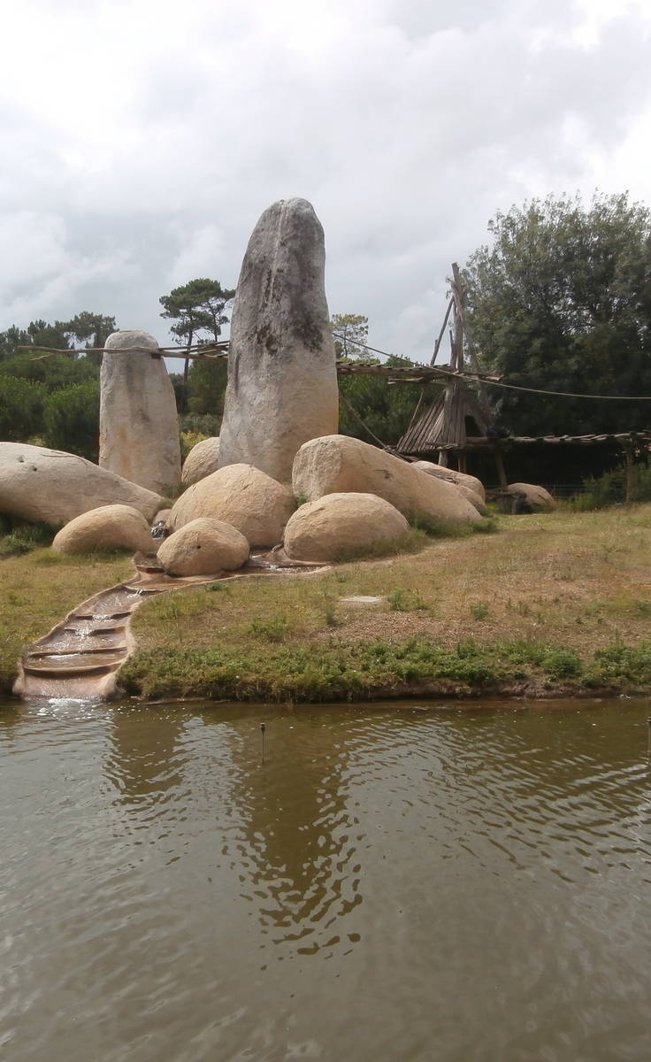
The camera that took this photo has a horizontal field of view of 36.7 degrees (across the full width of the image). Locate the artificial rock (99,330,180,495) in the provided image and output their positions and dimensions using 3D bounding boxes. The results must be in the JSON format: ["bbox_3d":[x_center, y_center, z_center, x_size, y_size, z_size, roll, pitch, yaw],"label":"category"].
[{"bbox_3d":[-5.111,-3.118,27.000,2.200,4.750,2.000,-2,4,-11],"label":"artificial rock"}]

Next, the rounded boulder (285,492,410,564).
[{"bbox_3d":[0.409,-0.075,19.100,2.450,1.350,1.800,-1,4,1],"label":"rounded boulder"}]

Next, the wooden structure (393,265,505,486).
[{"bbox_3d":[4.258,-4.888,33.780,4.000,8.250,3.800,2,4,34],"label":"wooden structure"}]

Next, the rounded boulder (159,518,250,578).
[{"bbox_3d":[-2.157,0.284,17.400,1.650,1.060,1.400,-1,4,-7],"label":"rounded boulder"}]

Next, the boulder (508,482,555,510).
[{"bbox_3d":[7.145,-1.207,34.000,1.680,0.920,1.350,0,4,12],"label":"boulder"}]

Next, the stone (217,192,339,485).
[{"bbox_3d":[-1.428,-5.254,30.254,3.640,9.610,3.200,0,3,0],"label":"stone"}]

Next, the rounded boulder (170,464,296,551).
[{"bbox_3d":[-2.078,-0.550,21.700,2.800,1.850,2.200,-1,4,-5],"label":"rounded boulder"}]

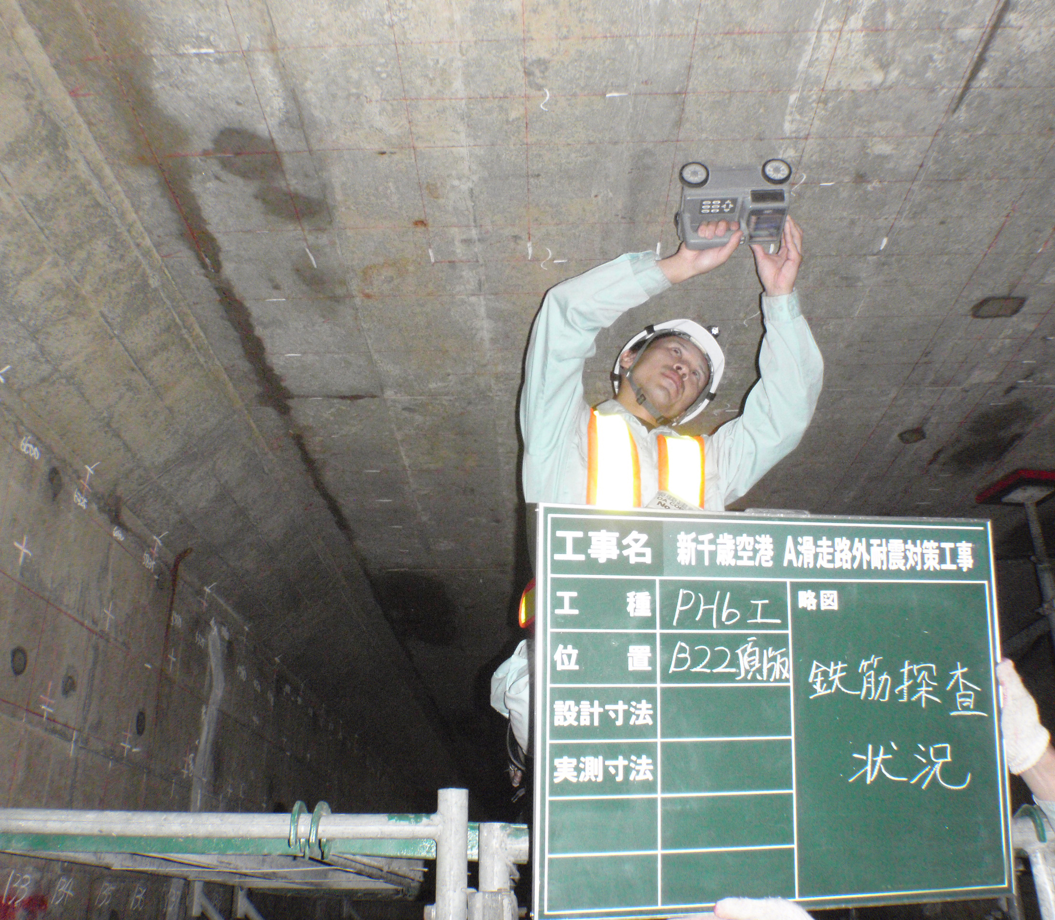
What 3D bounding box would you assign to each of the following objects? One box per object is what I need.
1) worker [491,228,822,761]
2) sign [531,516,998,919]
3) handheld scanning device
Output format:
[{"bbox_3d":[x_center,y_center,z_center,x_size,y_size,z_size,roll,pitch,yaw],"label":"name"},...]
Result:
[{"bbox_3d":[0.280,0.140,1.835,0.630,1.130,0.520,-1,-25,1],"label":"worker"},{"bbox_3d":[0.297,0.286,1.158,0.600,0.450,0.018,3,-9,-14],"label":"sign"},{"bbox_3d":[0.392,-0.478,1.883,0.210,0.125,0.142,-1,-37,1],"label":"handheld scanning device"}]

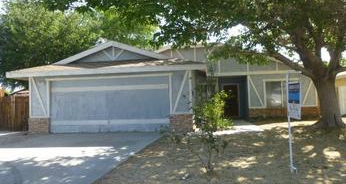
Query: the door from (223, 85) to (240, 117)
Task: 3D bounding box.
[{"bbox_3d":[3.781,0.591,18.797,0.980,2.080,0.100,-2,-3,7],"label":"door"}]

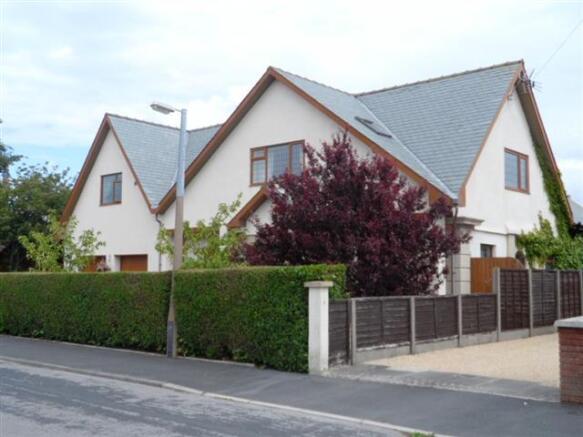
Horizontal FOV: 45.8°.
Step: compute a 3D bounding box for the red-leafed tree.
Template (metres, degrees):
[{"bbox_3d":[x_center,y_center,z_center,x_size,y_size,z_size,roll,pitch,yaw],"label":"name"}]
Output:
[{"bbox_3d":[1.489,0.431,16.058,5.024,4.836,4.770,0,-5,5],"label":"red-leafed tree"}]

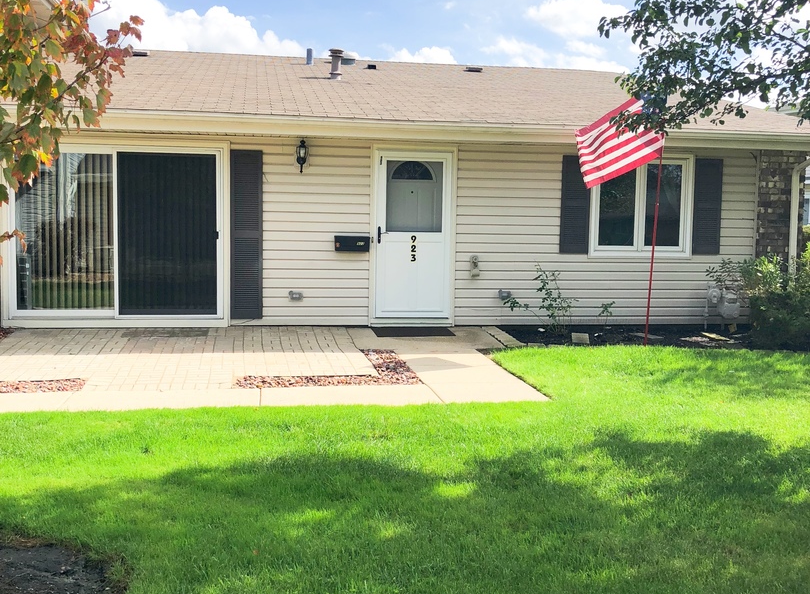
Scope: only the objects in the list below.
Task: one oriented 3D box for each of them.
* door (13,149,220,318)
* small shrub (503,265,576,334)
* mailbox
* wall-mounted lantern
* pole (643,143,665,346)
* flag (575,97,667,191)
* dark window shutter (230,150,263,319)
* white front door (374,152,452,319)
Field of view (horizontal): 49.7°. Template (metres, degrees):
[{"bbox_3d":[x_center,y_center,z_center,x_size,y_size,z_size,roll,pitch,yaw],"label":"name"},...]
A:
[{"bbox_3d":[-3.352,-0.735,10.227,2.371,1.985,0.100,0,5,-9],"label":"door"},{"bbox_3d":[1.609,0.018,10.450,0.880,0.820,0.650,0,5,-9],"label":"small shrub"},{"bbox_3d":[-0.637,-0.642,10.594,0.428,0.188,0.120,0,5,-9],"label":"mailbox"},{"bbox_3d":[-1.217,-1.674,10.374,0.142,0.412,0.190,0,5,-9],"label":"wall-mounted lantern"},{"bbox_3d":[2.759,-0.775,9.590,0.030,2.643,0.030,3,5,-9],"label":"pole"},{"bbox_3d":[2.441,-1.787,9.850,1.080,1.100,0.350,2,5,12],"label":"flag"},{"bbox_3d":[-1.889,-0.733,10.439,0.367,2.003,0.045,0,5,-9],"label":"dark window shutter"},{"bbox_3d":[0.112,-0.753,10.775,0.938,2.061,0.080,0,5,-9],"label":"white front door"}]

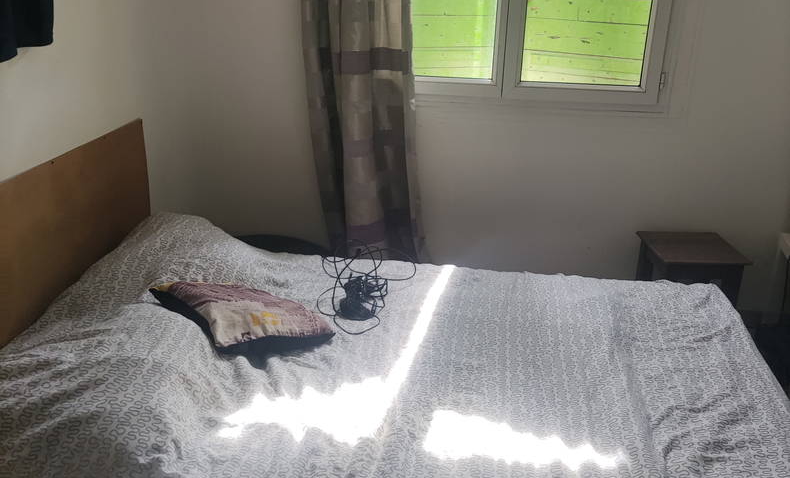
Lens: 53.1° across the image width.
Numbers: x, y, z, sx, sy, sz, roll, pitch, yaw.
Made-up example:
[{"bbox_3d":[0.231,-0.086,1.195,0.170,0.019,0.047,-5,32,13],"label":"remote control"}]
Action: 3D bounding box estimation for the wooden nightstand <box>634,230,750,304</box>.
[{"bbox_3d":[1.212,0.241,3.323,0.344,0.445,0.366,1,20,-2],"label":"wooden nightstand"}]

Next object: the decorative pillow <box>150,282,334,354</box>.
[{"bbox_3d":[-0.433,0.205,2.237,0.370,0.125,0.375,-5,21,-42],"label":"decorative pillow"}]

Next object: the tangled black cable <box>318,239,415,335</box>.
[{"bbox_3d":[-0.088,0.141,2.426,0.285,0.140,0.400,2,20,1],"label":"tangled black cable"}]

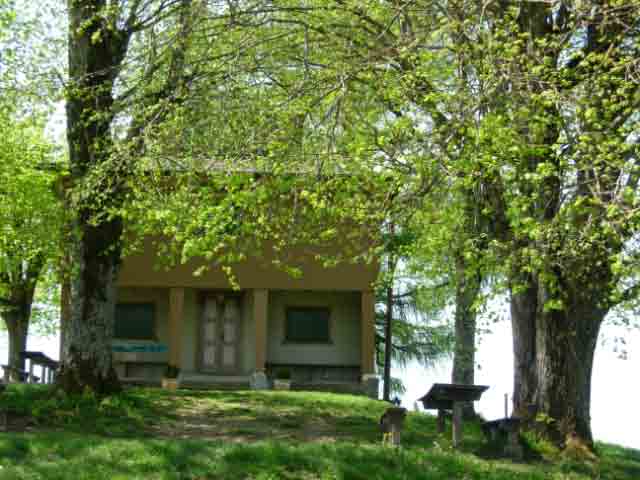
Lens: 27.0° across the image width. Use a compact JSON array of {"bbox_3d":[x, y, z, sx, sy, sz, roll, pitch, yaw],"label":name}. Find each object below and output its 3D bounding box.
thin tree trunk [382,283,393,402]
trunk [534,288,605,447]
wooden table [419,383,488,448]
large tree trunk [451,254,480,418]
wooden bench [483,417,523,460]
[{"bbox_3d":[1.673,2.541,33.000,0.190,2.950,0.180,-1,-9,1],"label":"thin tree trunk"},{"bbox_3d":[3.336,1.705,17.800,0.840,2.080,0.820,-1,-9,1],"label":"trunk"},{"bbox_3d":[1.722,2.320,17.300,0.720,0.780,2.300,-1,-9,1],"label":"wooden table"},{"bbox_3d":[2.514,1.667,23.000,0.460,2.800,0.440,-1,-9,1],"label":"large tree trunk"},{"bbox_3d":[2.345,2.578,17.200,0.300,0.480,2.000,-1,-9,1],"label":"wooden bench"}]

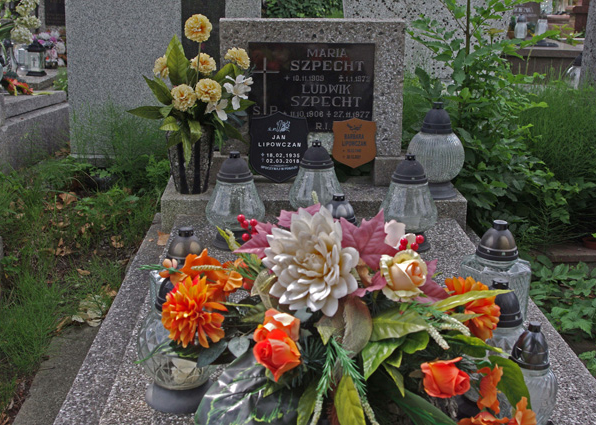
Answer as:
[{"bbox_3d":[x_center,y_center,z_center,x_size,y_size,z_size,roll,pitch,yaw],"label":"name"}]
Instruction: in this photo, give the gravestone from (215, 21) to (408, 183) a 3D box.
[{"bbox_3d":[0.044,-0.362,2.884,0.605,0.529,0.135,0,15,-2],"label":"gravestone"}]

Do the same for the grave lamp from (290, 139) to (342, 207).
[{"bbox_3d":[0.053,-0.080,2.613,0.165,0.270,0.165,0,15,-2],"label":"grave lamp"}]

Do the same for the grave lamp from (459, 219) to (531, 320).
[{"bbox_3d":[0.440,0.127,1.944,0.155,0.230,0.155,0,15,-2],"label":"grave lamp"}]

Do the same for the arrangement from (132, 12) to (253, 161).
[{"bbox_3d":[-0.343,-0.402,2.800,0.397,0.469,0.300,0,15,-2],"label":"arrangement"}]

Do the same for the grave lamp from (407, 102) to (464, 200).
[{"bbox_3d":[0.448,-0.201,2.810,0.180,0.305,0.180,0,15,-2],"label":"grave lamp"}]

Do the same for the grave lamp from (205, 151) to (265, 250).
[{"bbox_3d":[-0.174,-0.039,2.453,0.168,0.270,0.168,0,15,-2],"label":"grave lamp"}]

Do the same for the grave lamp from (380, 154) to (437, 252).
[{"bbox_3d":[0.312,-0.029,2.385,0.153,0.253,0.153,0,15,-2],"label":"grave lamp"}]

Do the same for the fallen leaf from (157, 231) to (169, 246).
[{"bbox_3d":[-0.408,0.072,2.616,0.040,0.019,0.086,0,15,-2],"label":"fallen leaf"}]

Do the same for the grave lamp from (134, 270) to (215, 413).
[{"bbox_3d":[-0.209,0.210,1.509,0.145,0.235,0.145,0,15,-2],"label":"grave lamp"}]

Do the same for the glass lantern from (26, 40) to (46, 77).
[{"bbox_3d":[-1.947,-1.149,6.451,0.130,0.249,0.130,1,15,0],"label":"glass lantern"}]

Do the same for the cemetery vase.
[{"bbox_3d":[-0.348,-0.173,2.779,0.146,0.213,0.146,0,15,-2],"label":"cemetery vase"}]

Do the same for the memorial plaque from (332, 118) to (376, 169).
[{"bbox_3d":[0.192,-0.233,2.939,0.147,0.171,0.008,0,12,-2],"label":"memorial plaque"}]

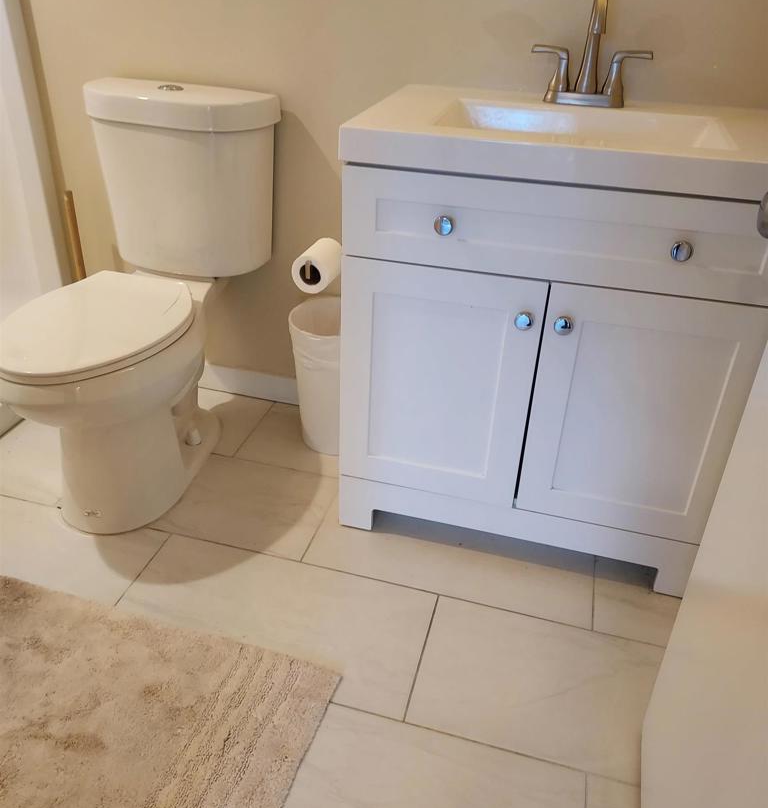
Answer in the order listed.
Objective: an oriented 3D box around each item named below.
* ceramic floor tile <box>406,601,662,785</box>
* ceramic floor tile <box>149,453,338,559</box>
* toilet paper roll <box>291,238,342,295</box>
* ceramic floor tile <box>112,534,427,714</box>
[{"bbox_3d":[0.368,0.525,1.276,0.610,0.010,0.302,10,34,12],"label":"ceramic floor tile"},{"bbox_3d":[-0.433,0.220,1.716,0.610,0.010,0.302,10,34,12],"label":"ceramic floor tile"},{"bbox_3d":[-0.128,-0.274,1.402,0.078,0.078,0.100,10,34,12],"label":"toilet paper roll"},{"bbox_3d":[-0.221,0.424,1.408,0.610,0.010,0.302,10,34,12],"label":"ceramic floor tile"}]

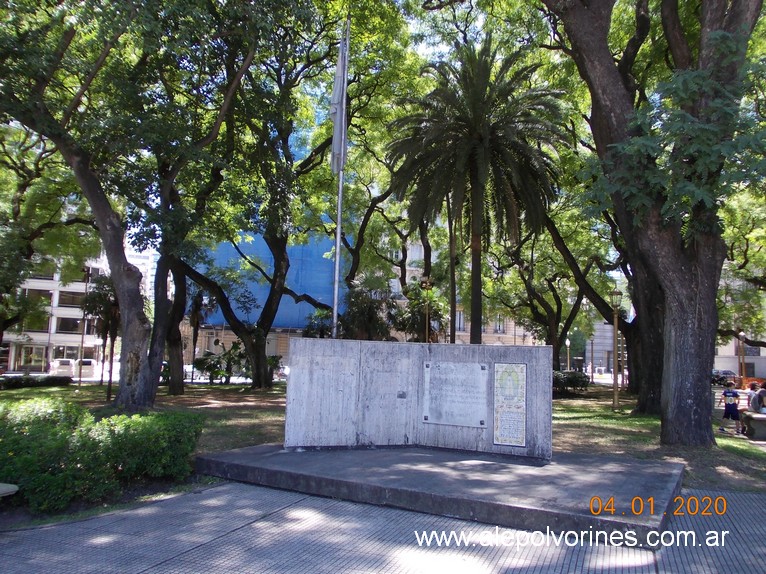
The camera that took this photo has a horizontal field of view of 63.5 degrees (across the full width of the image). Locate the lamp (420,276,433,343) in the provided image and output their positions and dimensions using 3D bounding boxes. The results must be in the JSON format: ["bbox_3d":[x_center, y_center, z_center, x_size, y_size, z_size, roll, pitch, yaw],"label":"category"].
[{"bbox_3d":[1.842,2.062,25.939,0.500,5.048,0.500,2,-6,0],"label":"lamp"}]

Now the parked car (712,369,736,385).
[{"bbox_3d":[32.865,8.677,59.522,4.300,1.470,1.760,2,-6,3],"label":"parked car"}]

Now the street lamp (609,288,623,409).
[{"bbox_3d":[8.728,2.246,23.243,0.480,4.522,0.480,2,-6,0],"label":"street lamp"}]

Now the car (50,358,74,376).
[{"bbox_3d":[-27.611,7.075,53.445,1.780,1.650,4.200,4,-7,-18],"label":"car"}]

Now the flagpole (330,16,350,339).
[{"bbox_3d":[-0.933,-1.480,13.245,0.300,9.068,0.250,2,-6,0],"label":"flagpole"}]

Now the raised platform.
[{"bbox_3d":[0.947,2.512,8.512,5.556,0.199,3.992,-2,-7,29],"label":"raised platform"}]

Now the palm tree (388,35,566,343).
[{"bbox_3d":[4.169,-3.306,27.054,7.700,16.110,7.700,2,-6,0],"label":"palm tree"}]

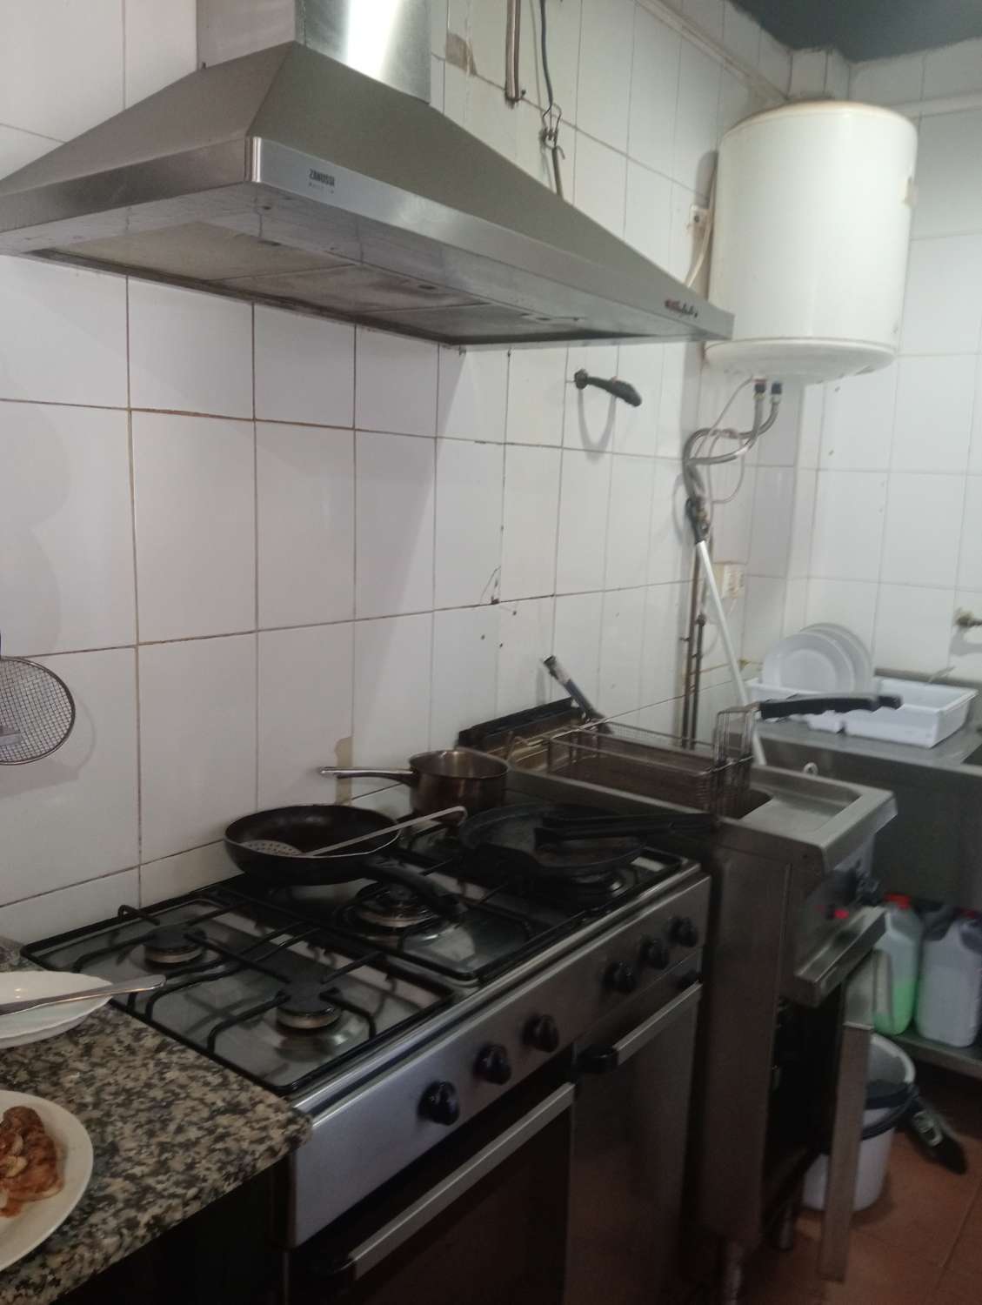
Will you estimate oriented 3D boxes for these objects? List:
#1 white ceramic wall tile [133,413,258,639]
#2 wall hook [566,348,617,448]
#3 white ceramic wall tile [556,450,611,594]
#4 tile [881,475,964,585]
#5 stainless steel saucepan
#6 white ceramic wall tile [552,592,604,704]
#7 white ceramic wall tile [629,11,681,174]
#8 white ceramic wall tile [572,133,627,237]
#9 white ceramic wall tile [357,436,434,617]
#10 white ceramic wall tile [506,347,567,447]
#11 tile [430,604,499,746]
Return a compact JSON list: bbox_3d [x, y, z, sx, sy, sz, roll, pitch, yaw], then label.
[{"bbox_3d":[-0.400,-0.169,1.436,0.010,0.300,0.200,8,11,36],"label":"white ceramic wall tile"},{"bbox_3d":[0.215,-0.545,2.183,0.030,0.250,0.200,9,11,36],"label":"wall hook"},{"bbox_3d":[0.195,-0.276,2.236,0.010,0.300,0.200,9,11,36],"label":"white ceramic wall tile"},{"bbox_3d":[1.155,-0.327,2.824,0.200,0.300,0.010,9,11,36],"label":"tile"},{"bbox_3d":[-0.120,0.220,1.678,0.310,0.095,0.165,-2,10,-22],"label":"stainless steel saucepan"},{"bbox_3d":[0.183,0.021,2.282,0.010,0.300,0.200,9,11,36],"label":"white ceramic wall tile"},{"bbox_3d":[0.344,-1.184,2.252,0.010,0.300,0.200,8,11,36],"label":"white ceramic wall tile"},{"bbox_3d":[0.214,-0.868,2.140,0.010,0.300,0.200,9,11,36],"label":"white ceramic wall tile"},{"bbox_3d":[-0.163,-0.212,1.756,0.010,0.300,0.200,9,11,36],"label":"white ceramic wall tile"},{"bbox_3d":[0.086,-0.551,2.030,0.010,0.300,0.200,9,11,36],"label":"white ceramic wall tile"},{"bbox_3d":[-0.053,0.065,1.966,0.010,0.300,0.200,9,11,36],"label":"tile"}]

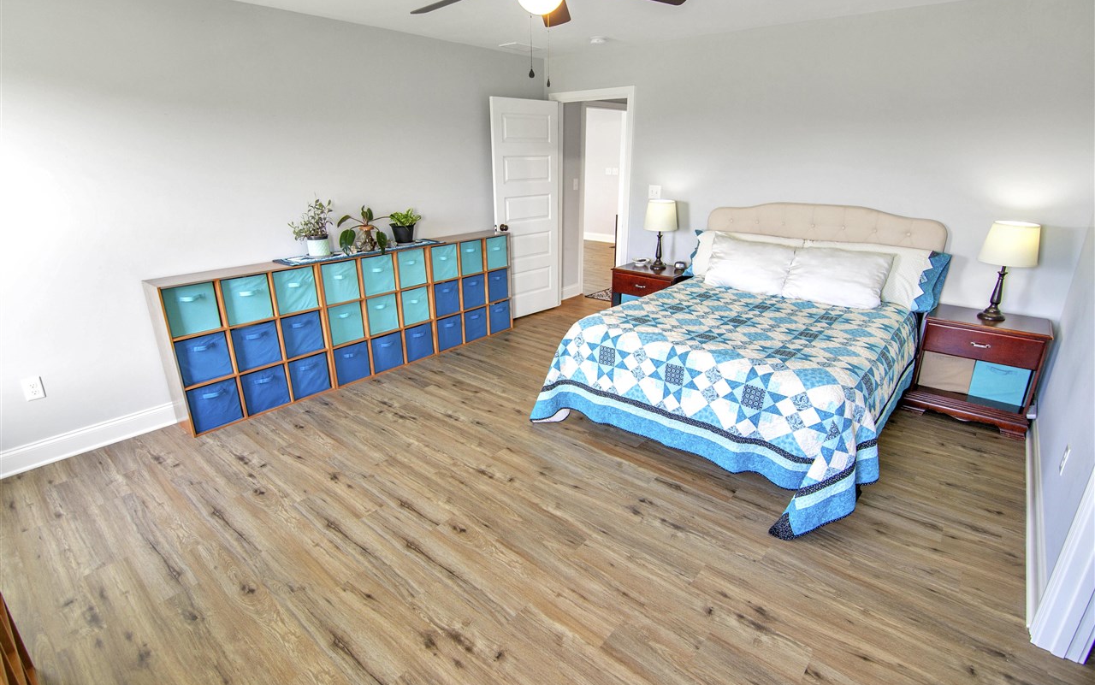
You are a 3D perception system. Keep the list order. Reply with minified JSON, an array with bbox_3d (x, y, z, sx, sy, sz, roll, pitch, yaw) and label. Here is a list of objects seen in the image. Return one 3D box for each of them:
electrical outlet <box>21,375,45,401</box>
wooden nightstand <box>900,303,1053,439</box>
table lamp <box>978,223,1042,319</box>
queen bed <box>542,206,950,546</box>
[{"bbox_3d":[-2.812,0.256,2.661,0.011,0.126,0.077,17,27,37],"label":"electrical outlet"},{"bbox_3d":[2.795,0.163,3.221,0.609,0.679,0.427,17,27,37],"label":"wooden nightstand"},{"bbox_3d":[2.860,-0.450,3.035,0.302,0.598,0.302,17,27,37],"label":"table lamp"},{"bbox_3d":[1.333,-0.158,3.187,1.789,1.300,2.194,17,27,37],"label":"queen bed"}]

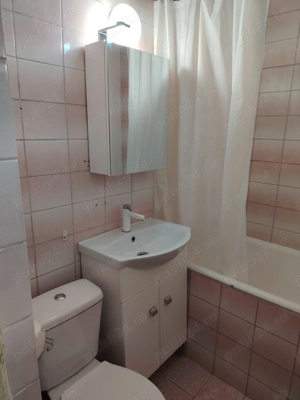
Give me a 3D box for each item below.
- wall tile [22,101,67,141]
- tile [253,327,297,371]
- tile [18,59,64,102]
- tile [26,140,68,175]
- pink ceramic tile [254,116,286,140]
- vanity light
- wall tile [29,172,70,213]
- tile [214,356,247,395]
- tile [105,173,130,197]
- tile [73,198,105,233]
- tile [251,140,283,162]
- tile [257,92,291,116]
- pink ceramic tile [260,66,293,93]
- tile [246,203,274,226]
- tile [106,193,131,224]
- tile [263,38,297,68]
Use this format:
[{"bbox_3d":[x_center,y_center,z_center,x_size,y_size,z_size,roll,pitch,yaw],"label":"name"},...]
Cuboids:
[{"bbox_3d":[-0.445,-0.336,1.181,0.010,0.150,0.200,13,19,41],"label":"wall tile"},{"bbox_3d":[0.606,0.724,1.357,0.198,0.150,0.010,13,19,40],"label":"tile"},{"bbox_3d":[-0.440,-0.481,1.137,0.010,0.150,0.200,13,19,40],"label":"tile"},{"bbox_3d":[-0.444,-0.186,1.211,0.010,0.150,0.200,13,19,40],"label":"tile"},{"bbox_3d":[0.822,-0.493,1.893,0.200,0.150,0.010,13,19,41],"label":"pink ceramic tile"},{"bbox_3d":[-0.099,-0.850,1.357,0.077,0.208,0.208,13,19,40],"label":"vanity light"},{"bbox_3d":[-0.450,-0.039,1.256,0.010,0.150,0.200,13,19,41],"label":"wall tile"},{"bbox_3d":[0.451,0.977,1.560,0.200,0.138,0.010,13,19,40],"label":"tile"},{"bbox_3d":[-0.178,-0.107,1.536,0.010,0.150,0.198,13,19,40],"label":"tile"},{"bbox_3d":[-0.315,0.074,1.430,0.010,0.150,0.198,13,19,40],"label":"tile"},{"bbox_3d":[0.820,-0.344,1.930,0.200,0.150,0.010,13,19,41],"label":"tile"},{"bbox_3d":[0.824,-0.642,1.855,0.200,0.150,0.010,13,19,41],"label":"tile"},{"bbox_3d":[0.819,-0.783,1.801,0.200,0.150,0.010,13,19,40],"label":"pink ceramic tile"},{"bbox_3d":[0.813,0.102,2.042,0.200,0.150,0.010,13,19,41],"label":"tile"},{"bbox_3d":[-0.180,0.040,1.575,0.010,0.150,0.200,13,19,40],"label":"tile"},{"bbox_3d":[0.821,-0.930,1.764,0.200,0.150,0.010,13,19,40],"label":"tile"}]

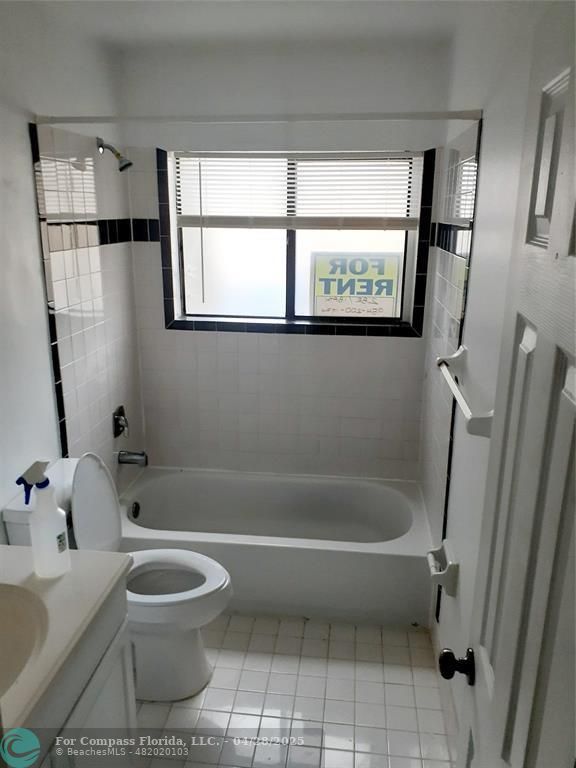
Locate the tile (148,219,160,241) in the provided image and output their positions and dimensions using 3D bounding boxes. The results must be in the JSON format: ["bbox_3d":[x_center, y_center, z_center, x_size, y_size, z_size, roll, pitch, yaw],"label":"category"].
[{"bbox_3d":[-0.668,-0.761,2.985,0.053,0.109,0.010,2,15,6],"label":"tile"}]

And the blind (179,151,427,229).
[{"bbox_3d":[0.036,-0.947,2.939,1.203,0.357,0.045,2,15,6],"label":"blind"}]

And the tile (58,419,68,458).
[{"bbox_3d":[-0.894,0.220,2.378,0.010,0.150,0.049,2,15,6],"label":"tile"}]

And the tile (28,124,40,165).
[{"bbox_3d":[-0.887,-0.827,2.092,0.010,0.150,0.051,2,15,6],"label":"tile"}]

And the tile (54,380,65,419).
[{"bbox_3d":[-0.883,0.069,2.312,0.010,0.152,0.051,2,16,6],"label":"tile"}]

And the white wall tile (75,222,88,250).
[{"bbox_3d":[-0.853,-0.617,2.470,0.010,0.107,0.105,2,15,6],"label":"white wall tile"}]

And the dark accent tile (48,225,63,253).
[{"bbox_3d":[-0.867,-0.555,2.241,0.010,0.112,0.109,2,15,6],"label":"dark accent tile"}]

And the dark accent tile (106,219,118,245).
[{"bbox_3d":[-0.817,-0.704,2.780,0.010,0.108,0.105,2,15,6],"label":"dark accent tile"}]

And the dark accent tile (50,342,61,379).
[{"bbox_3d":[-0.882,-0.078,2.270,0.010,0.152,0.051,2,16,6],"label":"dark accent tile"}]

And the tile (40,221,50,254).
[{"bbox_3d":[-0.889,-0.530,2.173,0.010,0.151,0.051,2,15,6],"label":"tile"}]

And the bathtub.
[{"bbox_3d":[-0.095,0.781,2.955,1.505,0.405,0.758,2,15,6],"label":"bathtub"}]

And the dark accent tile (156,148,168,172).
[{"bbox_3d":[-0.606,-1.083,2.889,0.051,0.095,0.010,2,15,6],"label":"dark accent tile"}]

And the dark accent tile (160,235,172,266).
[{"bbox_3d":[-0.606,-0.657,3.001,0.051,0.152,0.010,2,16,6],"label":"dark accent tile"}]

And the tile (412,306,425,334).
[{"bbox_3d":[0.642,-0.308,2.952,0.052,0.151,0.010,2,15,6],"label":"tile"}]

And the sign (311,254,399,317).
[{"bbox_3d":[0.341,-0.502,3.059,0.446,0.327,0.010,2,15,6],"label":"sign"}]

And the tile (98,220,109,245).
[{"bbox_3d":[-0.829,-0.676,2.675,0.010,0.108,0.111,2,15,6],"label":"tile"}]

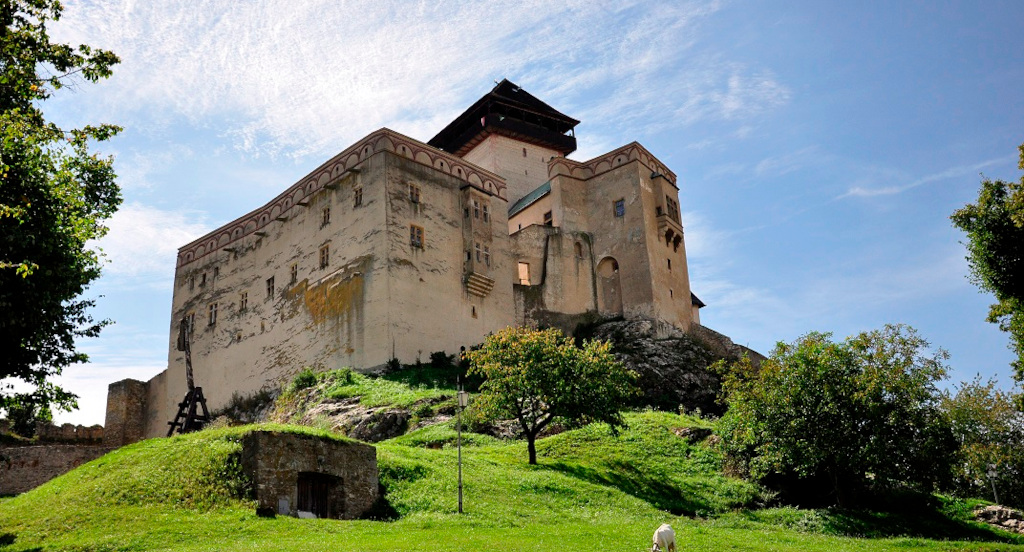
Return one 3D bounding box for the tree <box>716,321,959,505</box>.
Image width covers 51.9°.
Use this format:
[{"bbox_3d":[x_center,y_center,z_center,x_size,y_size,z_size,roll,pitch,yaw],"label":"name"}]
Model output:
[{"bbox_3d":[11.963,5.196,38.870,8.600,6.600,8.000,-6,-16,17],"label":"tree"}]

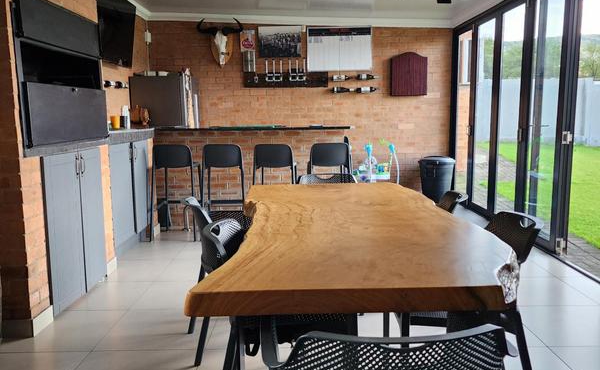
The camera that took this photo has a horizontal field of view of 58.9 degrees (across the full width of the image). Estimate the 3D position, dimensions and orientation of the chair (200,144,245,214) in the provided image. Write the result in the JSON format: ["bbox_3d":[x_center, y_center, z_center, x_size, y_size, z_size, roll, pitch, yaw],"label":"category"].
[{"bbox_3d":[-0.760,0.051,5.465,0.460,0.965,0.530,-1,7,0],"label":"chair"}]

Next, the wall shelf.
[{"bbox_3d":[-0.193,-1.451,7.336,1.150,0.205,0.100,-1,7,0],"label":"wall shelf"}]

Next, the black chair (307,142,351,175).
[{"bbox_3d":[0.287,0.033,5.497,0.470,0.980,0.510,-1,7,-4],"label":"black chair"}]

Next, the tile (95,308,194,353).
[{"bbox_3d":[-0.799,0.844,3.111,0.600,0.010,0.600,-1,7,0],"label":"tile"}]

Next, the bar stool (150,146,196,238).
[{"bbox_3d":[-1.260,0.057,5.469,0.460,0.965,0.530,-1,7,0],"label":"bar stool"}]

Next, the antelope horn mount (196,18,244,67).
[{"bbox_3d":[-1.071,-1.899,7.132,0.640,0.660,0.250,-1,7,-1],"label":"antelope horn mount"}]

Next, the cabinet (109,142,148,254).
[{"bbox_3d":[-1.844,0.094,5.139,0.470,1.000,1.150,-1,7,0],"label":"cabinet"}]

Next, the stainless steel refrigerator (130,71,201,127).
[{"bbox_3d":[-1.593,-0.457,6.550,0.680,1.730,0.720,0,7,7],"label":"stainless steel refrigerator"}]

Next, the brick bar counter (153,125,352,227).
[{"bbox_3d":[-0.489,-0.073,5.790,2.060,1.120,0.500,-1,7,0],"label":"brick bar counter"}]

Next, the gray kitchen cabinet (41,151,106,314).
[{"bbox_3d":[-1.770,0.272,3.649,0.520,1.000,0.900,-1,7,0],"label":"gray kitchen cabinet"}]

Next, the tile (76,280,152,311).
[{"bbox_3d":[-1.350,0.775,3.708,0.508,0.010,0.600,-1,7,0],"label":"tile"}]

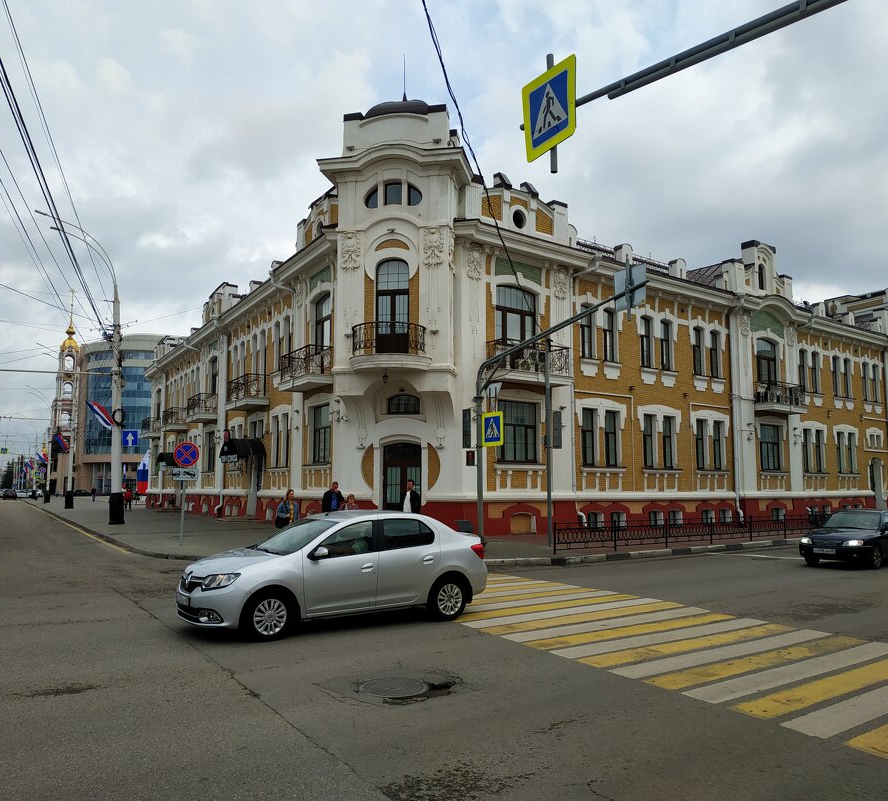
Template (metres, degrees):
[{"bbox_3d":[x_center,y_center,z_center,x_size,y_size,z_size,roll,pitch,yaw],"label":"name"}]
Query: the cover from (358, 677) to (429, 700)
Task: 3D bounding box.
[{"bbox_3d":[-0.465,2.709,6.932,0.660,0.050,0.660,0,-7,0],"label":"cover"}]

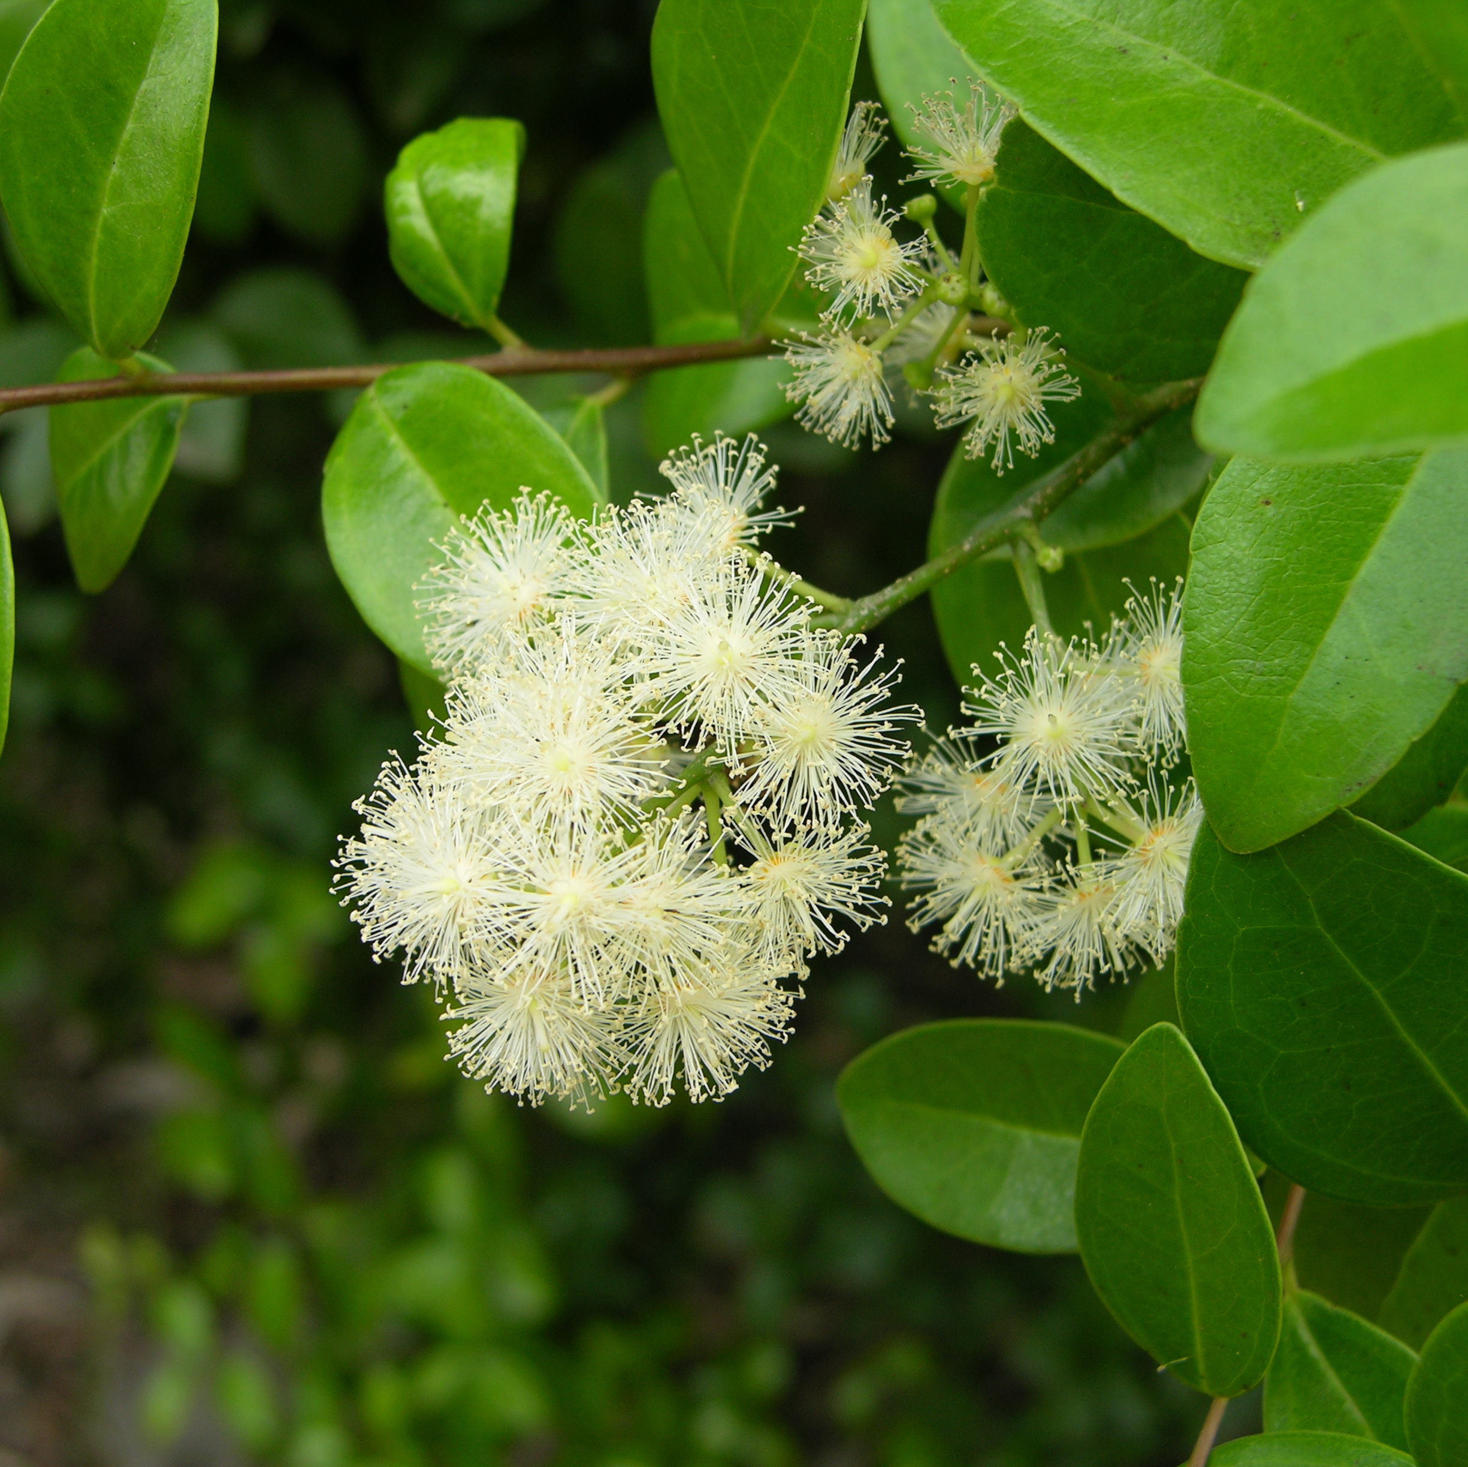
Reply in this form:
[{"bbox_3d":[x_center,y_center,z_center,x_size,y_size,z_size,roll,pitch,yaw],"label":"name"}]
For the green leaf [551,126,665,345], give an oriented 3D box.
[{"bbox_3d":[-0.019,-0.077,0.470,0.022,0.036,0.007,3,-6,1],"label":"green leaf"}]

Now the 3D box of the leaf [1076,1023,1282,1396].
[{"bbox_3d":[0.047,0.051,0.325,0.020,0.040,0.007,-9,0,5],"label":"leaf"}]

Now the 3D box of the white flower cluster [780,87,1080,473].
[{"bbox_3d":[0.024,-0.055,0.370,0.036,0.046,0.036,0,18,0],"label":"white flower cluster"}]

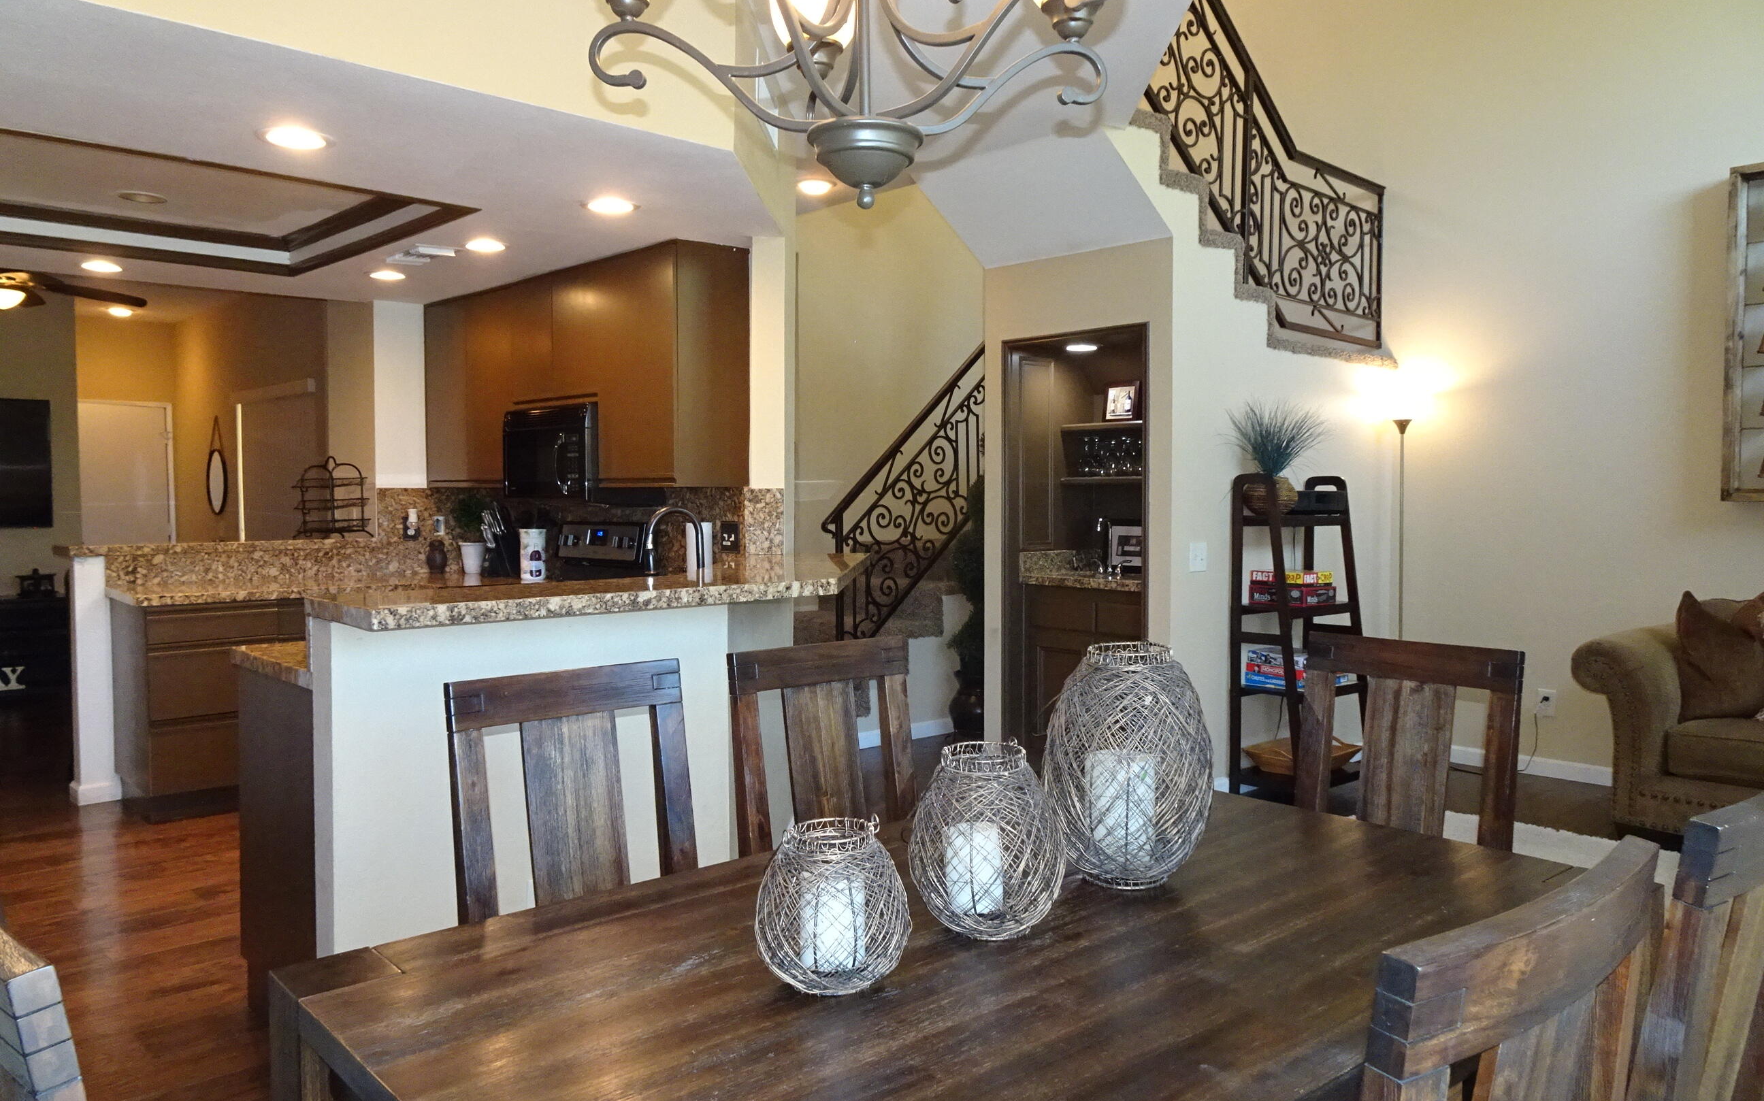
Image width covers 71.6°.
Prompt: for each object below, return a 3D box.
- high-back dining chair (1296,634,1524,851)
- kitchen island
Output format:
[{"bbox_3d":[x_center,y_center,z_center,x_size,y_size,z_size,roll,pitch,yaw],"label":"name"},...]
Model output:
[{"bbox_3d":[0.903,0.697,2.356,0.570,1.020,0.455,-2,4,-41],"label":"high-back dining chair"},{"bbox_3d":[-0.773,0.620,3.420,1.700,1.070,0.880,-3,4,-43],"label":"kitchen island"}]

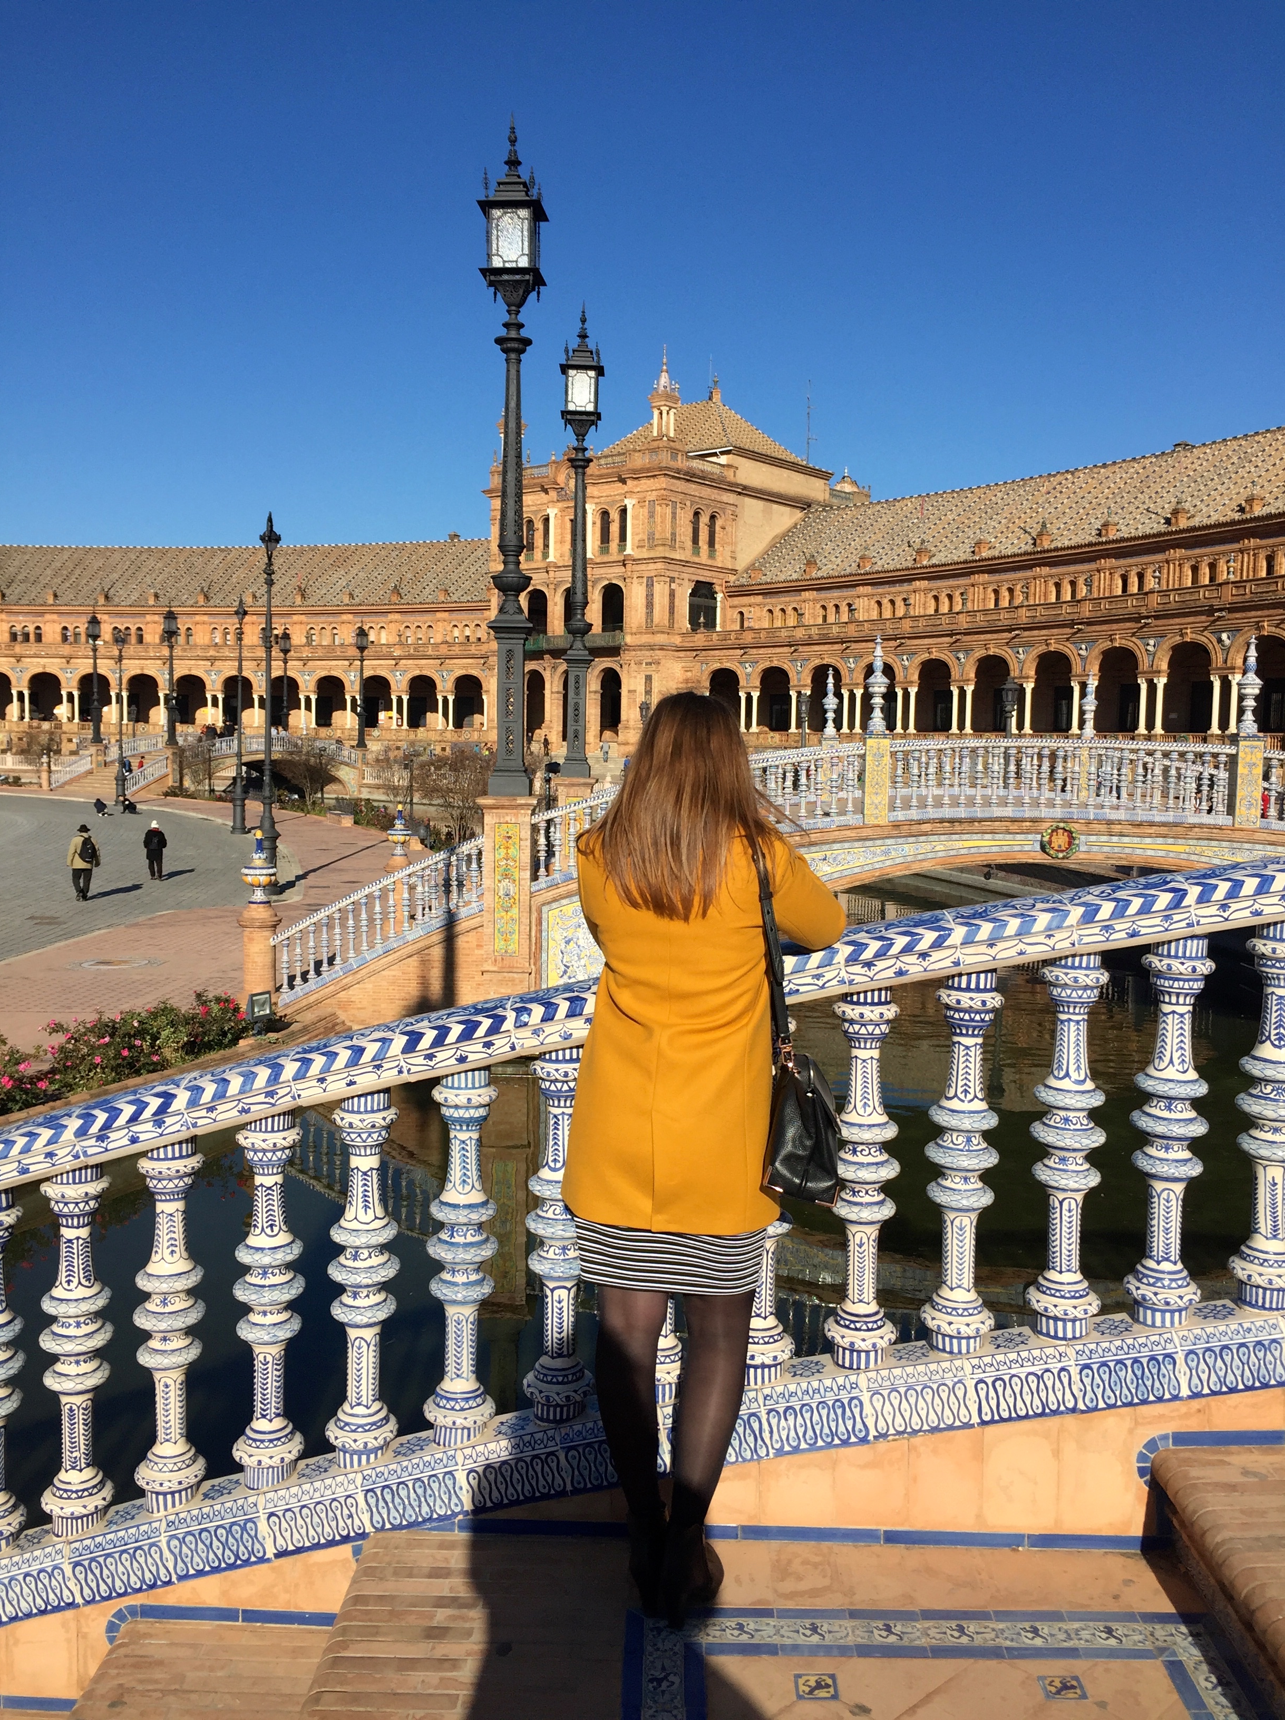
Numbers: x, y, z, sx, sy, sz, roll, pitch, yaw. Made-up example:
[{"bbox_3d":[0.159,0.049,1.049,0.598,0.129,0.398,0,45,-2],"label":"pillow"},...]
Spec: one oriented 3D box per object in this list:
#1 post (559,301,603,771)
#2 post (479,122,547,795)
[{"bbox_3d":[-1.194,-6.058,27.598,0.840,9.064,0.840,1,5,5],"label":"post"},{"bbox_3d":[-1.776,-5.406,19.504,0.840,9.064,0.840,1,5,5],"label":"post"}]

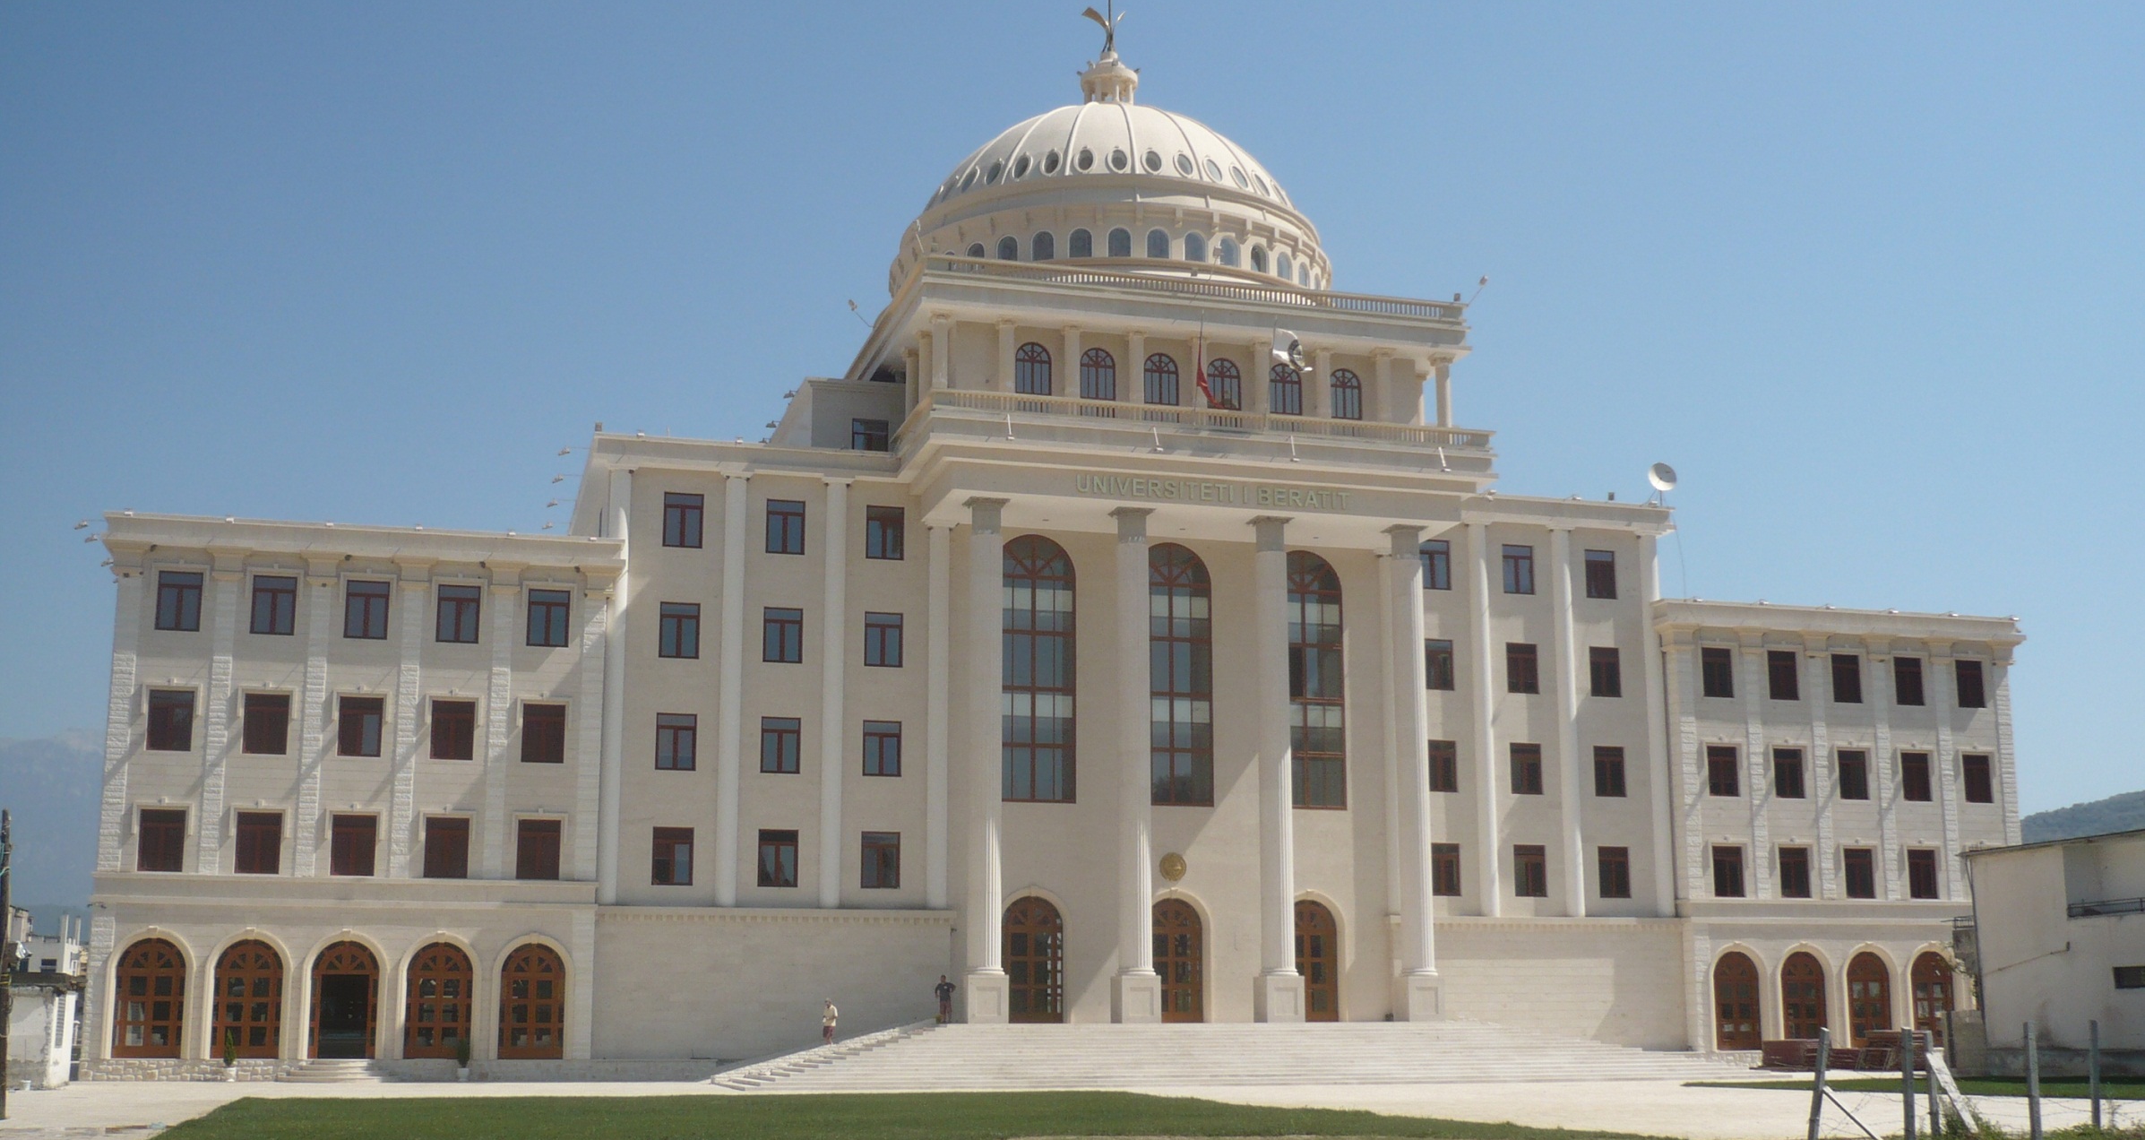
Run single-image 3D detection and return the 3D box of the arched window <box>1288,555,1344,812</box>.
[{"bbox_3d":[9.415,4.386,87.318,3.312,10.533,0.250,3,-12,-15],"label":"arched window"}]

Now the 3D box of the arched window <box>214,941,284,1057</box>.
[{"bbox_3d":[-29.479,15.298,77.618,2.275,4.145,0.250,3,-11,-16],"label":"arched window"}]

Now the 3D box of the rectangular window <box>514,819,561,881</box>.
[{"bbox_3d":[-19.279,10.100,78.335,1.444,2.077,0.200,3,-12,-16],"label":"rectangular window"}]

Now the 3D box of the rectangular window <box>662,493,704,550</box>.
[{"bbox_3d":[-14.843,-1.862,83.003,1.464,2.109,0.200,3,-12,-15],"label":"rectangular window"}]

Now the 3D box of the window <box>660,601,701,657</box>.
[{"bbox_3d":[-14.832,2.305,82.135,1.444,2.083,0.200,3,-12,-16],"label":"window"}]

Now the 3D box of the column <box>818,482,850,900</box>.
[{"bbox_3d":[-9.496,4.690,86.337,0.906,17.186,0.532,3,-11,-16],"label":"column"}]

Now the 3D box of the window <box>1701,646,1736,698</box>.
[{"bbox_3d":[27.726,4.413,93.072,1.444,2.077,0.200,3,-12,-16],"label":"window"}]

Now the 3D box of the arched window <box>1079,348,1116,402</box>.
[{"bbox_3d":[1.022,-7.446,85.317,1.400,2.630,0.200,3,-12,-15],"label":"arched window"}]

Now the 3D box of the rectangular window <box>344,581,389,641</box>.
[{"bbox_3d":[-26.362,1.491,81.177,1.512,2.156,0.200,3,-11,-16],"label":"rectangular window"}]

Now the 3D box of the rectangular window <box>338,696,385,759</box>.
[{"bbox_3d":[-25.810,5.709,78.597,1.490,2.140,0.200,3,-12,-15],"label":"rectangular window"}]

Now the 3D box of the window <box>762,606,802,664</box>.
[{"bbox_3d":[-11.072,2.518,83.182,1.464,2.109,0.200,3,-12,-15],"label":"window"}]

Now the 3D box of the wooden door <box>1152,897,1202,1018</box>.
[{"bbox_3d":[4.152,15.868,88.387,2.397,4.962,0.250,3,-11,-16],"label":"wooden door"}]

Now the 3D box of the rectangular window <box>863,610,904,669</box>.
[{"bbox_3d":[-7.627,2.809,87.588,1.523,2.173,0.200,3,-11,-16],"label":"rectangular window"}]

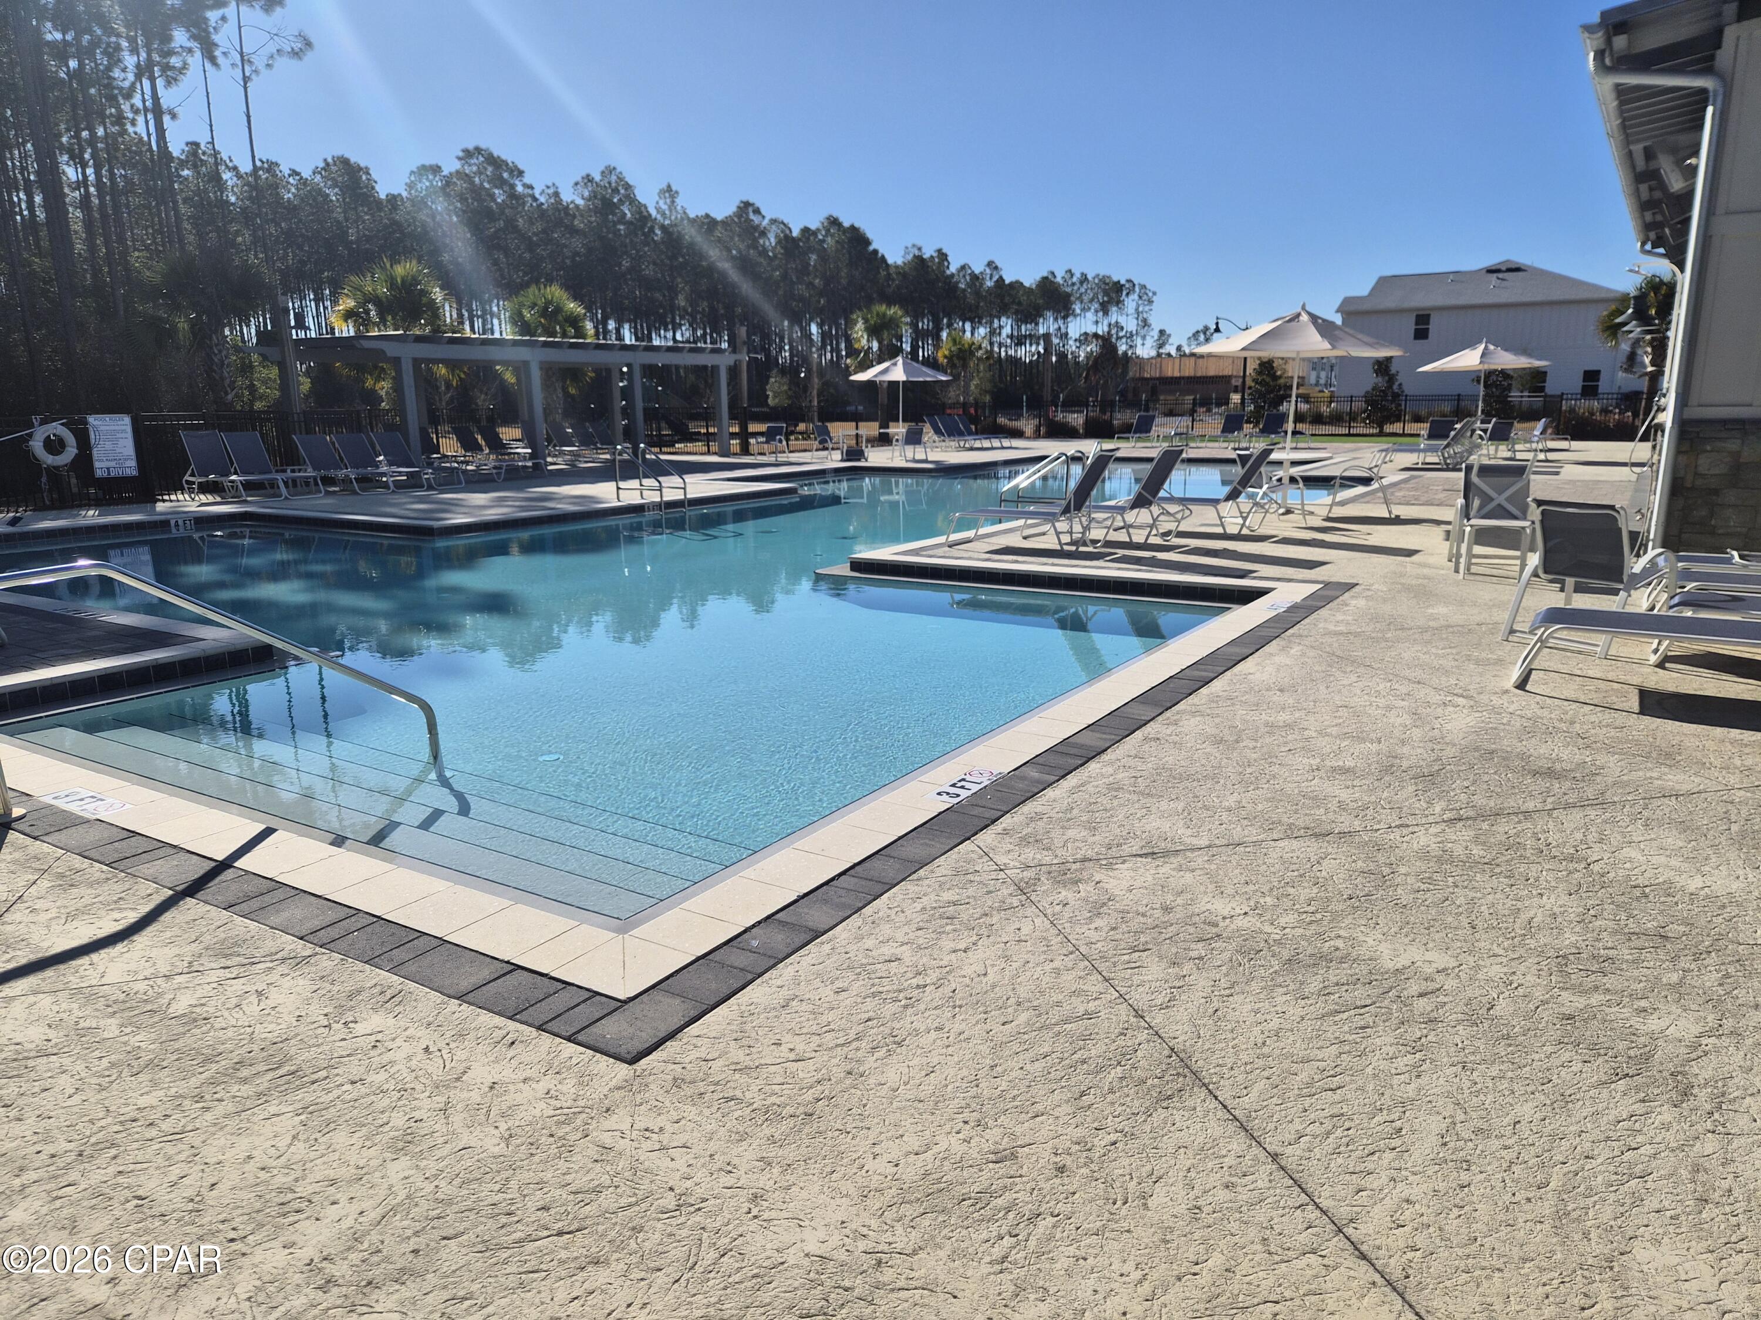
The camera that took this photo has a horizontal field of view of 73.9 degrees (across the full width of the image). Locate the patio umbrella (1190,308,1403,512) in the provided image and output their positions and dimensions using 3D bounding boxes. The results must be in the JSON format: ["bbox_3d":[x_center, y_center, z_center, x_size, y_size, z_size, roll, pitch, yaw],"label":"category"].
[{"bbox_3d":[5.913,-3.594,16.763,3.000,2.860,3.000,7,15,32],"label":"patio umbrella"}]

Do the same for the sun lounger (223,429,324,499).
[{"bbox_3d":[-10.847,-3.454,20.857,1.742,1.144,0.680,6,14,29],"label":"sun lounger"}]

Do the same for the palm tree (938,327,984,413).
[{"bbox_3d":[3.649,-12.469,52.554,2.400,4.612,2.400,-1,13,0],"label":"palm tree"}]

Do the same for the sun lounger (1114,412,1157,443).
[{"bbox_3d":[8.397,-7.536,38.346,0.650,1.086,1.789,8,15,35],"label":"sun lounger"}]

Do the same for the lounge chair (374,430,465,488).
[{"bbox_3d":[-9.145,-3.928,23.022,1.872,1.088,0.680,7,15,30],"label":"lounge chair"}]

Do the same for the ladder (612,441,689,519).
[{"bbox_3d":[-3.645,-2.814,18.594,0.980,1.200,0.560,7,15,32],"label":"ladder"}]

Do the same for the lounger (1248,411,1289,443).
[{"bbox_3d":[12.348,-7.330,37.245,0.650,1.084,1.793,8,15,34],"label":"lounger"}]

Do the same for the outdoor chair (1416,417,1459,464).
[{"bbox_3d":[11.744,-4.558,24.504,0.720,0.920,0.780,8,15,36],"label":"outdoor chair"}]

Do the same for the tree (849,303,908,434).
[{"bbox_3d":[0.084,-11.004,44.935,2.350,5.300,2.350,-1,12,0],"label":"tree"}]

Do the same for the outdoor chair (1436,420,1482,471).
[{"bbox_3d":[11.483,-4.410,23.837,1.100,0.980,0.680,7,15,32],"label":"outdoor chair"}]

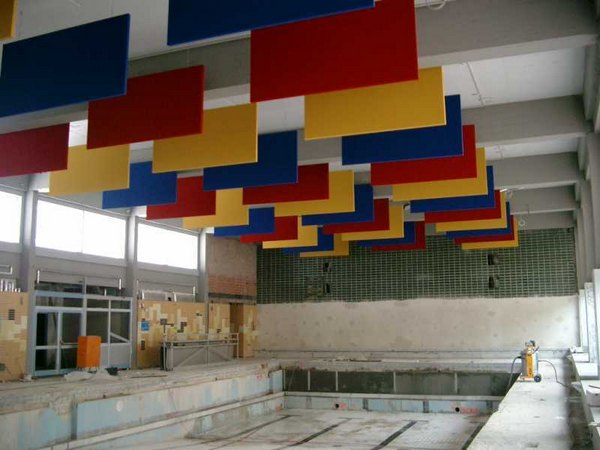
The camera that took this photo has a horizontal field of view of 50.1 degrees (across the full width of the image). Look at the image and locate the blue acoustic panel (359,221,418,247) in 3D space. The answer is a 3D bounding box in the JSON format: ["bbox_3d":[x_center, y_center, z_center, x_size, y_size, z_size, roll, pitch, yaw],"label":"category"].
[{"bbox_3d":[3.579,0.239,26.663,2.425,1.198,0.050,-4,-9,22],"label":"blue acoustic panel"}]

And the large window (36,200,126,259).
[{"bbox_3d":[-7.266,0.259,21.690,0.120,1.520,4.402,-4,-9,22],"label":"large window"}]

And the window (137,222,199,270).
[{"bbox_3d":[-5.334,0.955,26.397,0.120,1.520,4.402,-4,-9,22],"label":"window"}]

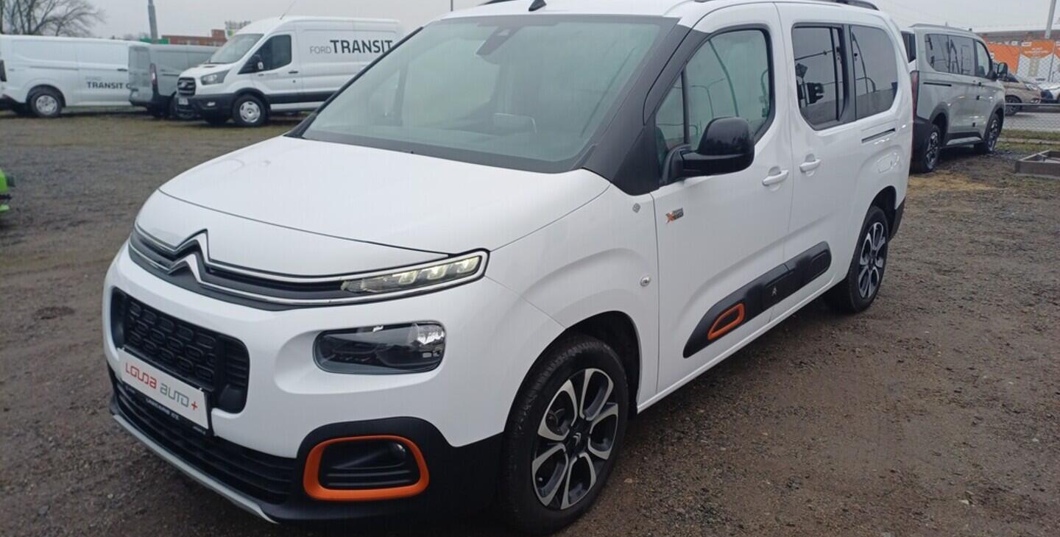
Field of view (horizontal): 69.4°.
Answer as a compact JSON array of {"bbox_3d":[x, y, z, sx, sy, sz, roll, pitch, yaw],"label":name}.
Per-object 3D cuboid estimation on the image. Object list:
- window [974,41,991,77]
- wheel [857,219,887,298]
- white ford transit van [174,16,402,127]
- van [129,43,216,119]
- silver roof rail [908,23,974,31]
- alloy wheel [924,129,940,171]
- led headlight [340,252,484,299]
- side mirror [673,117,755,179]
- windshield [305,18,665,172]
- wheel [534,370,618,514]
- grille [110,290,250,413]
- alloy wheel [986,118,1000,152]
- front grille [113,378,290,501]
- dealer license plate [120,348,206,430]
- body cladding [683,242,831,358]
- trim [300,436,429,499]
[{"bbox_3d":[6.915,-3.170,11.675,0.070,0.580,0.860,4,14,44],"label":"window"},{"bbox_3d":[2.010,-0.064,4.678,0.190,0.465,0.465,13,20,38],"label":"wheel"},{"bbox_3d":[-5.822,-4.889,18.719,2.080,2.530,5.550,14,20,39],"label":"white ford transit van"},{"bbox_3d":[-8.561,-5.305,21.465,4.600,1.840,1.850,-14,21,-42],"label":"van"},{"bbox_3d":[5.718,-3.308,10.565,0.060,0.090,2.700,15,21,42],"label":"silver roof rail"},{"bbox_3d":[5.468,-1.642,10.561,0.170,0.490,0.490,15,21,42],"label":"alloy wheel"},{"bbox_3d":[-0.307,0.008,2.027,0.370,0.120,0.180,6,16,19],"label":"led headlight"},{"bbox_3d":[0.606,-0.406,2.562,0.190,0.195,0.210,13,20,38],"label":"side mirror"},{"bbox_3d":[-0.208,-0.738,3.015,1.410,0.160,0.900,14,53,38],"label":"windshield"},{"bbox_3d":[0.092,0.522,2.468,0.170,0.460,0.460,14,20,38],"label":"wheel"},{"bbox_3d":[-1.033,0.228,2.279,0.780,0.270,0.120,14,20,38],"label":"grille"},{"bbox_3d":[7.603,-2.229,12.711,0.200,0.510,0.510,15,21,42],"label":"alloy wheel"},{"bbox_3d":[-1.033,0.492,2.343,1.080,0.180,0.120,13,20,38],"label":"front grille"},{"bbox_3d":[-1.079,0.342,2.243,0.520,0.112,0.025,13,16,38],"label":"dealer license plate"},{"bbox_3d":[1.027,0.080,3.286,0.050,0.195,1.500,13,20,38],"label":"body cladding"},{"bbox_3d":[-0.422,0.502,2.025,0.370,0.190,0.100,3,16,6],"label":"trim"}]

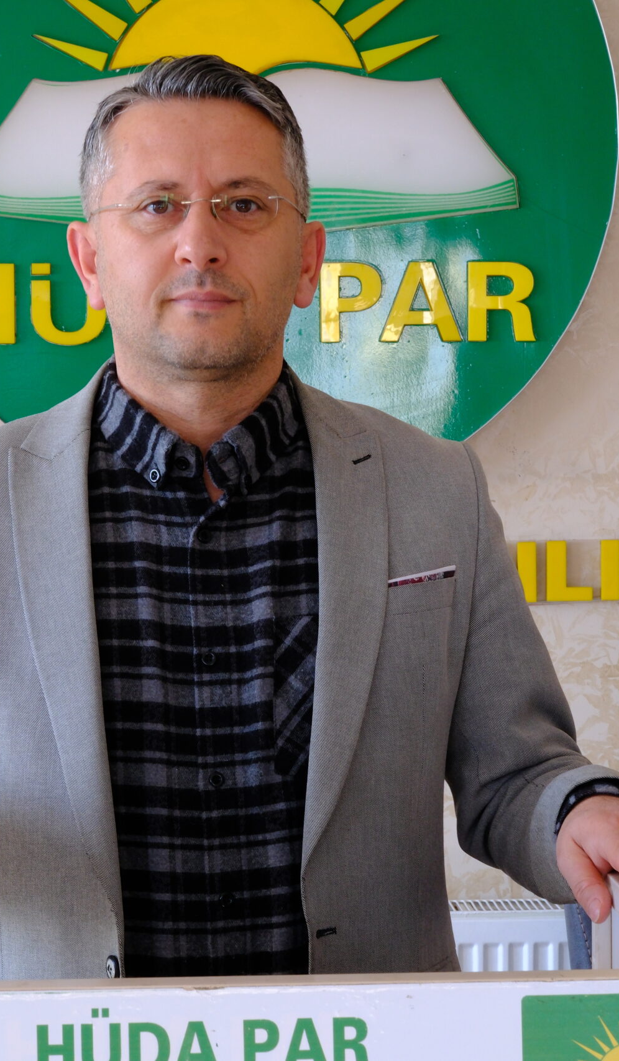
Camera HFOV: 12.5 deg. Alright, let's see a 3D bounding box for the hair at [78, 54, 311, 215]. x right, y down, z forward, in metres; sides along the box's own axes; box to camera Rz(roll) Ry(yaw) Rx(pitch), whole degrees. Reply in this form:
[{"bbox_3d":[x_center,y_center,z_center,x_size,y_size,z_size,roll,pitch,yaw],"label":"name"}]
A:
[{"bbox_3d":[-0.087,-0.270,2.135,0.172,0.175,0.195,0,-1,-3],"label":"hair"}]

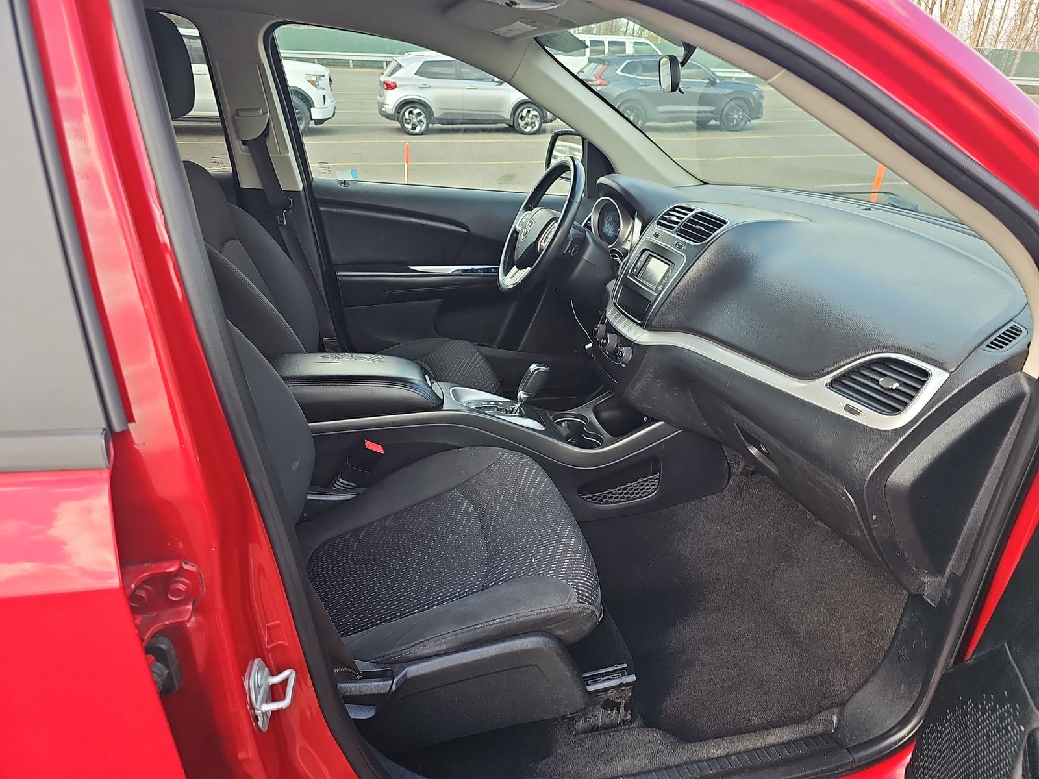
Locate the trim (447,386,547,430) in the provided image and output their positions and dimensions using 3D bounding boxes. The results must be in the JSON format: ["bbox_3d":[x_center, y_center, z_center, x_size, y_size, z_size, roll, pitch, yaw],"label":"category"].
[{"bbox_3d":[-0.048,0.037,1.532,0.210,0.035,0.140,9,22,-17],"label":"trim"}]

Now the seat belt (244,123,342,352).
[{"bbox_3d":[-0.623,-0.395,1.940,0.090,0.700,0.070,-16,32,-5],"label":"seat belt"}]

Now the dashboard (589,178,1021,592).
[{"bbox_3d":[0.503,-0.190,1.564,0.640,0.520,1.440,-4,26,-11],"label":"dashboard"}]

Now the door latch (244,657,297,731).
[{"bbox_3d":[-0.256,0.316,0.709,0.044,0.075,0.040,4,25,6],"label":"door latch"}]

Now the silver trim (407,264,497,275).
[{"bbox_3d":[-0.191,-0.355,2.048,0.300,0.030,0.060,-4,26,-11],"label":"silver trim"}]

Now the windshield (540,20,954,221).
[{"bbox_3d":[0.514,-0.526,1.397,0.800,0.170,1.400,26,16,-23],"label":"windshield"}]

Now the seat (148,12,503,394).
[{"bbox_3d":[-0.451,-0.343,1.695,0.860,1.000,0.530,-4,26,-11],"label":"seat"}]

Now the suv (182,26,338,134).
[{"bbox_3d":[-6.600,-6.420,14.420,5.300,1.920,2.050,-5,26,-14],"label":"suv"}]

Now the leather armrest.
[{"bbox_3d":[-0.365,-0.018,1.427,0.400,0.125,0.200,-4,26,-11],"label":"leather armrest"}]

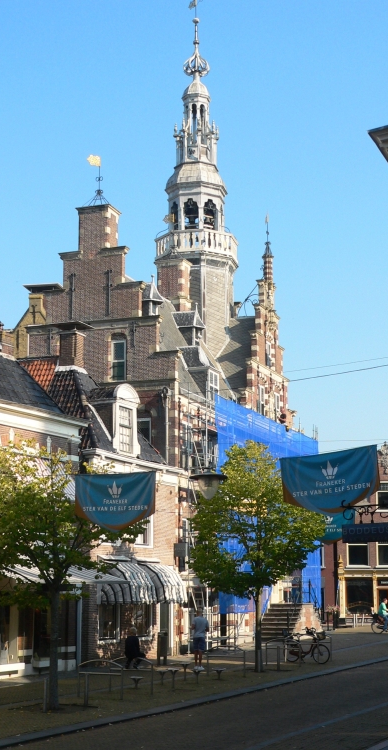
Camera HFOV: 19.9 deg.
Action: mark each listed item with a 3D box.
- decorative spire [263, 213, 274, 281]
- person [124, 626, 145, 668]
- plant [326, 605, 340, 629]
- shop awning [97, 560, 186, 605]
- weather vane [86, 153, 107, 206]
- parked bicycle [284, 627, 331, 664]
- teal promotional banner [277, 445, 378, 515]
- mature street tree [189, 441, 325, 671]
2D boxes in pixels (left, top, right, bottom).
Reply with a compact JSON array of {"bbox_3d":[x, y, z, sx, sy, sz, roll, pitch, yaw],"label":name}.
[{"bbox_3d":[3.576,-6.042,52.840,0.440,3.300,0.440,0,-11,0],"label":"decorative spire"},{"bbox_3d":[-1.432,6.558,26.539,0.480,1.000,0.550,-6,-12,29],"label":"person"},{"bbox_3d":[7.736,13.507,61.611,0.700,1.350,0.750,-5,-12,26],"label":"plant"},{"bbox_3d":[-1.672,7.050,37.640,1.050,1.446,4.241,-6,-12,26],"label":"shop awning"},{"bbox_3d":[-4.003,-7.920,45.396,0.850,2.150,0.800,-2,-11,10],"label":"weather vane"},{"bbox_3d":[3.749,8.864,36.236,1.700,1.140,0.580,-6,-12,26],"label":"parked bicycle"},{"bbox_3d":[2.271,1.776,18.504,1.740,1.100,0.100,-6,-12,26],"label":"teal promotional banner"},{"bbox_3d":[1.949,5.384,33.286,4.000,6.850,4.000,0,-11,0],"label":"mature street tree"}]

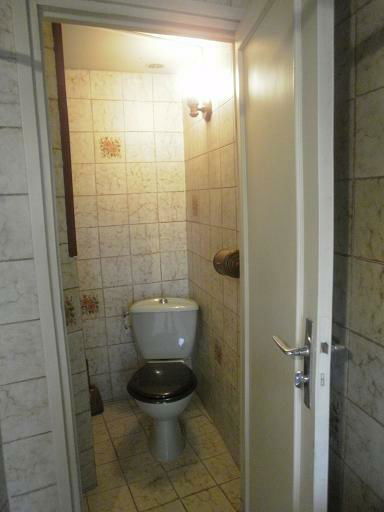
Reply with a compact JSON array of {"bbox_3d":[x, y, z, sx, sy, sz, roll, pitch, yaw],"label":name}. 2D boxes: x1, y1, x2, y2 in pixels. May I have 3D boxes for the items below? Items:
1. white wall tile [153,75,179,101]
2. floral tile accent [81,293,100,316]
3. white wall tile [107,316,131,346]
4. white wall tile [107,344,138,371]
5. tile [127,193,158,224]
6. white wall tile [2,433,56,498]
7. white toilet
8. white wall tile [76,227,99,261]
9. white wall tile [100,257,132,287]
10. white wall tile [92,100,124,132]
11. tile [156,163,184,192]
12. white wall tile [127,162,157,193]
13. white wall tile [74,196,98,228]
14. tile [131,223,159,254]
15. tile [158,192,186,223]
[{"bbox_3d":[-0.157,-1.092,2.484,0.197,0.180,0.010,-4,9,-15],"label":"white wall tile"},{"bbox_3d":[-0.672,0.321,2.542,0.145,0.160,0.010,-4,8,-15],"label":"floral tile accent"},{"bbox_3d":[-0.482,0.501,2.614,0.198,0.200,0.010,-5,8,-19],"label":"white wall tile"},{"bbox_3d":[-0.478,0.705,2.675,0.198,0.203,0.010,-4,8,-17],"label":"white wall tile"},{"bbox_3d":[-0.324,-0.316,2.564,0.198,0.200,0.010,-5,8,-19],"label":"tile"},{"bbox_3d":[-0.546,0.703,1.304,0.148,0.200,0.010,-5,9,-23],"label":"white wall tile"},{"bbox_3d":[-0.151,0.681,2.149,0.420,0.750,0.630,-2,8,-2],"label":"white toilet"},{"bbox_3d":[-0.685,-0.076,2.470,0.184,0.200,0.010,-5,8,-19],"label":"white wall tile"},{"bbox_3d":[-0.499,0.107,2.563,0.198,0.200,0.010,-4,8,-15],"label":"white wall tile"},{"bbox_3d":[-0.525,-0.881,2.405,0.197,0.199,0.010,-4,9,-15],"label":"white wall tile"},{"bbox_3d":[-0.140,-0.526,2.622,0.200,0.203,0.010,-4,8,-17],"label":"tile"},{"bbox_3d":[-0.328,-0.513,2.534,0.198,0.200,0.010,-4,8,-15],"label":"white wall tile"},{"bbox_3d":[-0.683,-0.284,2.484,0.158,0.203,0.010,-4,8,-17],"label":"white wall tile"},{"bbox_3d":[-0.316,-0.111,2.620,0.198,0.203,0.010,-4,8,-17],"label":"tile"},{"bbox_3d":[-0.133,-0.326,2.650,0.200,0.203,0.010,-4,8,-17],"label":"tile"}]

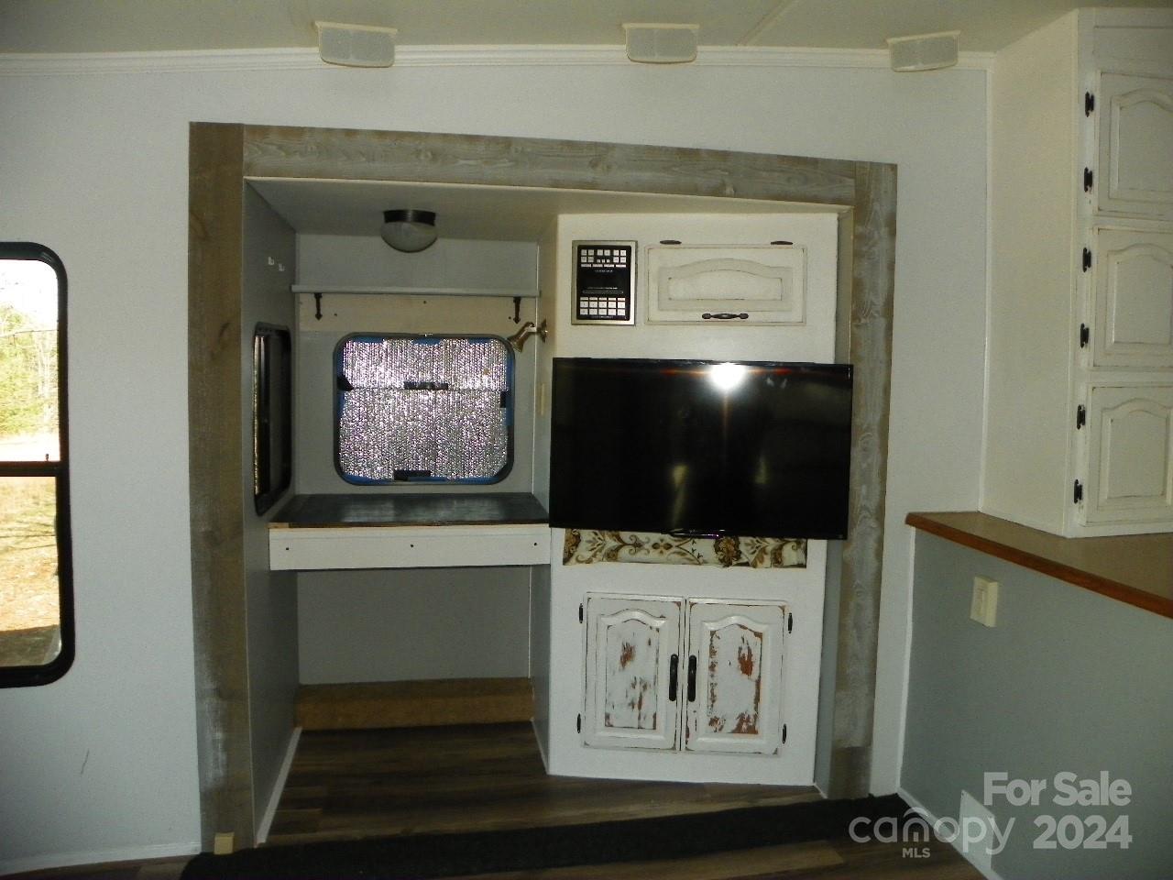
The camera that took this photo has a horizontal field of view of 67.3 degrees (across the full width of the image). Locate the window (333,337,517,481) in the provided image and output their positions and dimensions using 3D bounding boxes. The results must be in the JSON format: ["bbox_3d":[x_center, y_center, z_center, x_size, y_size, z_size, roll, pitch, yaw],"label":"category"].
[{"bbox_3d":[-0.577,-0.109,3.164,0.636,0.545,0.050,0,3,-10],"label":"window"}]

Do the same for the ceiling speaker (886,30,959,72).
[{"bbox_3d":[0.935,-1.070,2.458,0.188,0.082,0.090,-2,4,14],"label":"ceiling speaker"}]

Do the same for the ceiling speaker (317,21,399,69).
[{"bbox_3d":[-0.573,-0.963,2.181,0.192,0.086,0.090,-5,4,-25],"label":"ceiling speaker"}]

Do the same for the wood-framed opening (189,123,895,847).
[{"bbox_3d":[-0.067,0.141,2.468,1.930,1.890,0.100,0,3,-10],"label":"wood-framed opening"}]

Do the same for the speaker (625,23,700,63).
[{"bbox_3d":[0.187,-1.023,2.302,0.199,0.093,0.094,-4,5,-10],"label":"speaker"}]

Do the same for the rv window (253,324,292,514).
[{"bbox_3d":[-0.946,-0.074,2.650,0.045,0.537,0.643,0,3,-10],"label":"rv window"}]

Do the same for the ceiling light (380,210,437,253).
[{"bbox_3d":[-0.551,-0.638,2.739,0.173,0.115,0.173,0,3,-10],"label":"ceiling light"}]

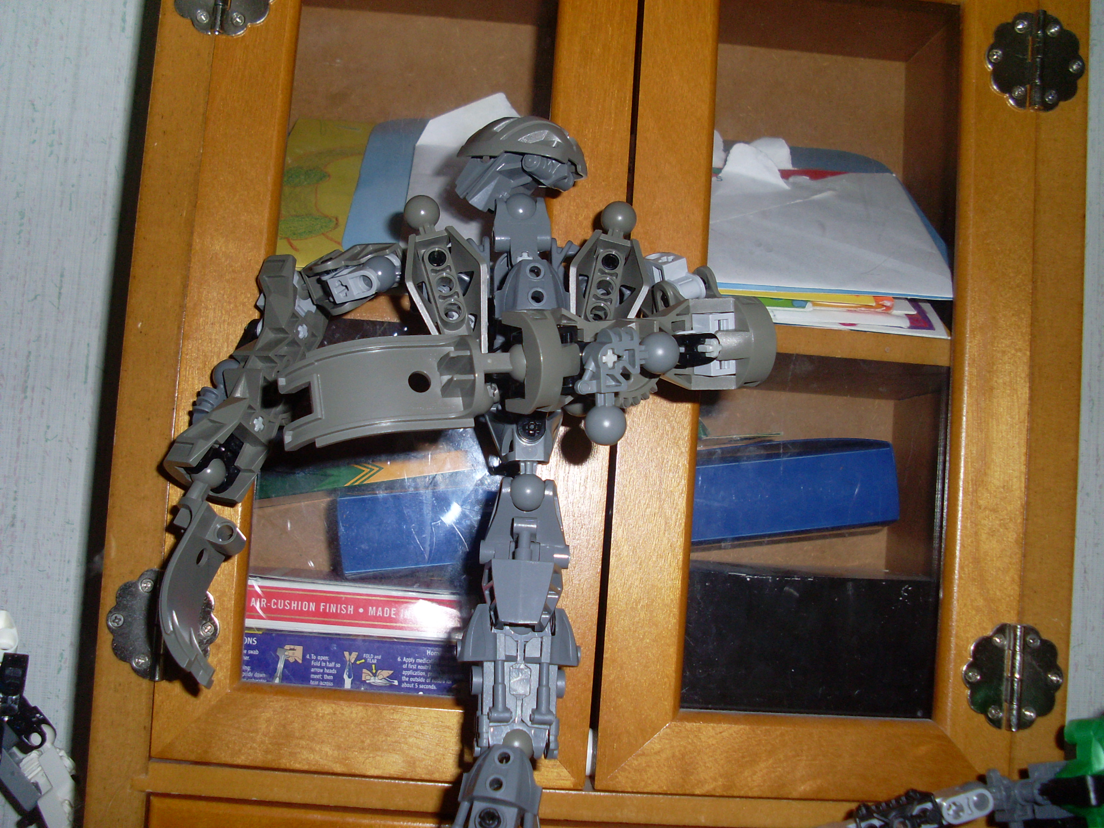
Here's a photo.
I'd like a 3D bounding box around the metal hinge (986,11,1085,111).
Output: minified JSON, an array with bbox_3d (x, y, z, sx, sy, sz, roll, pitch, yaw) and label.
[{"bbox_3d":[0.159,-0.116,0.397,0.034,0.034,0.004,4,-4,-2],"label":"metal hinge"}]

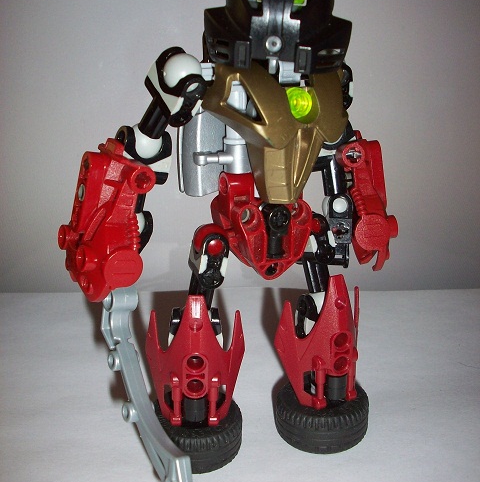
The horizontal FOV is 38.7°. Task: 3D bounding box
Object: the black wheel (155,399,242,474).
[{"bbox_3d":[-0.015,0.059,0.220,0.030,0.014,0.030,-2,29,-4],"label":"black wheel"}]

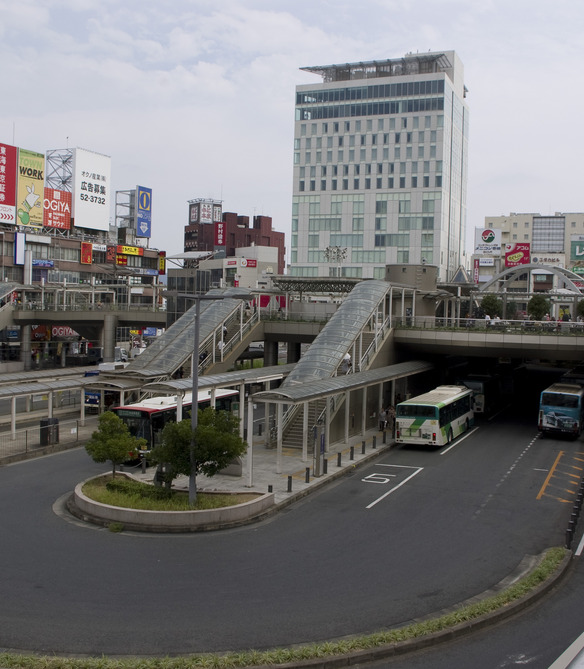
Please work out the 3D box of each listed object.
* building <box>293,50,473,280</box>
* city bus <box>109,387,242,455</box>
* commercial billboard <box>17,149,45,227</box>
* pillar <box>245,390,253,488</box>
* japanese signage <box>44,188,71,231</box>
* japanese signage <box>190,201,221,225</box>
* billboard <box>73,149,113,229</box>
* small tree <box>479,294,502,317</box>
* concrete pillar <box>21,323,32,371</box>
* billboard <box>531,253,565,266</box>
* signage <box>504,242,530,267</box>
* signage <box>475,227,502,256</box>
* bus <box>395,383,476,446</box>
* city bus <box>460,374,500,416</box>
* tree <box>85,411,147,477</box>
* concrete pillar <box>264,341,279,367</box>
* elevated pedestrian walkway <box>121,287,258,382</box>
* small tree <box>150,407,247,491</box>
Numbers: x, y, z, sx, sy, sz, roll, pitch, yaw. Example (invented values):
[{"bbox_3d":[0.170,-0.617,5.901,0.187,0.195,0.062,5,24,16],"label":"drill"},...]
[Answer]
[{"bbox_3d":[22.382,-32.629,184.092,34.980,68.800,28.760,2,2,21],"label":"building"},{"bbox_3d":[-6.172,4.925,41.978,2.490,3.000,10.400,2,3,22],"label":"city bus"},{"bbox_3d":[-34.446,-19.254,99.000,0.400,9.900,4.300,2,2,29],"label":"commercial billboard"},{"bbox_3d":[-1.706,4.579,31.832,0.200,3.700,0.200,2,2,25],"label":"pillar"},{"bbox_3d":[-34.154,-18.236,108.907,0.400,5.495,5.570,2,2,25],"label":"japanese signage"},{"bbox_3d":[-22.339,-31.561,198.000,7.600,5.800,6.500,1,2,-12],"label":"japanese signage"},{"bbox_3d":[-30.908,-22.053,115.757,0.600,11.671,8.291,2,2,25],"label":"billboard"},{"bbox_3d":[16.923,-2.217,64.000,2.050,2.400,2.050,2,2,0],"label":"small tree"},{"bbox_3d":[-28.181,1.465,79.992,1.000,5.100,1.000,1,2,-19],"label":"concrete pillar"},{"bbox_3d":[62.186,-17.868,182.000,8.485,3.152,0.400,2,2,19],"label":"billboard"},{"bbox_3d":[61.962,-21.624,206.000,6.450,6.700,0.400,2,2,16],"label":"signage"},{"bbox_3d":[40.469,-19.099,155.000,5.400,5.700,0.600,2,2,19],"label":"signage"},{"bbox_3d":[9.600,5.370,49.200,2.500,3.000,10.600,2,2,24],"label":"bus"},{"bbox_3d":[15.232,4.527,60.591,2.490,3.040,10.400,2,2,25],"label":"city bus"},{"bbox_3d":[-7.898,4.910,33.478,2.750,2.960,2.750,1,2,0],"label":"tree"},{"bbox_3d":[-1.690,3.154,61.077,1.140,5.150,1.140,2,3,24],"label":"concrete pillar"},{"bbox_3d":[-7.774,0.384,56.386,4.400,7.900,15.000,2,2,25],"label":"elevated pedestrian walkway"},{"bbox_3d":[-3.961,4.829,31.800,4.067,3.558,3.800,2,2,0],"label":"small tree"}]

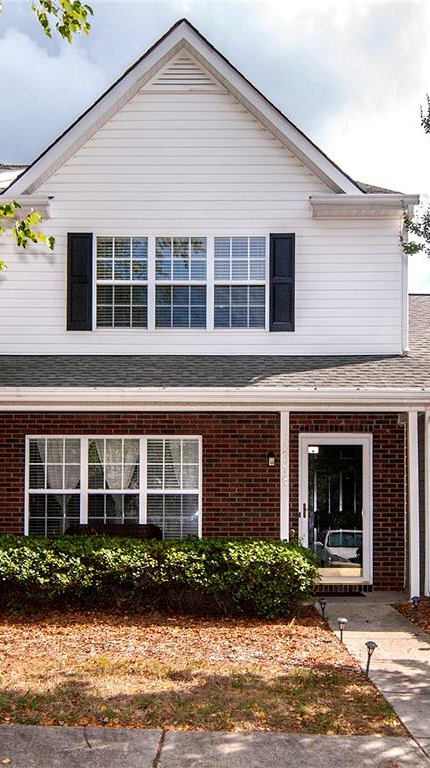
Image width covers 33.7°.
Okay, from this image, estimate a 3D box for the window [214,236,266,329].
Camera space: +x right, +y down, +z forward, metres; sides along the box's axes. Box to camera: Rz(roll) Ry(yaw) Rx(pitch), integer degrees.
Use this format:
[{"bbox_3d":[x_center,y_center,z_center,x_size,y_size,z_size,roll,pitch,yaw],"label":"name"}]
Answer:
[{"bbox_3d":[0.342,-1.415,9.900,0.730,1.290,0.100,0,-3,0],"label":"window"}]

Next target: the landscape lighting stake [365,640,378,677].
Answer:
[{"bbox_3d":[1.281,2.262,5.850,0.115,0.300,0.115,5,-2,0],"label":"landscape lighting stake"}]

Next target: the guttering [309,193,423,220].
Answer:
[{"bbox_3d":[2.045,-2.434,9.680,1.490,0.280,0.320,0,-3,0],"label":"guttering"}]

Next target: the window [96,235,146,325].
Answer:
[{"bbox_3d":[-1.304,-1.415,9.900,0.730,1.290,0.100,0,-3,0],"label":"window"}]

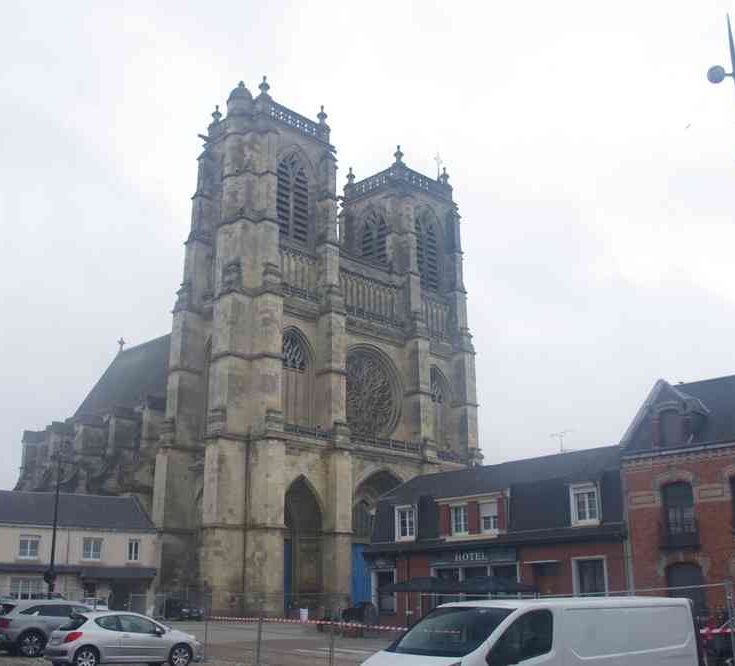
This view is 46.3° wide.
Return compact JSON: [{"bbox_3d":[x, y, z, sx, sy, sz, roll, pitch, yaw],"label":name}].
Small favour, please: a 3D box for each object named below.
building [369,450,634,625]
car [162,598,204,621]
[{"bbox_3d":[8.774,11.238,47.277,8.000,9.000,15.600,16,-24,-42],"label":"building"},{"bbox_3d":[-13.201,19.849,61.548,1.770,1.480,4.200,10,-20,-30],"label":"car"}]

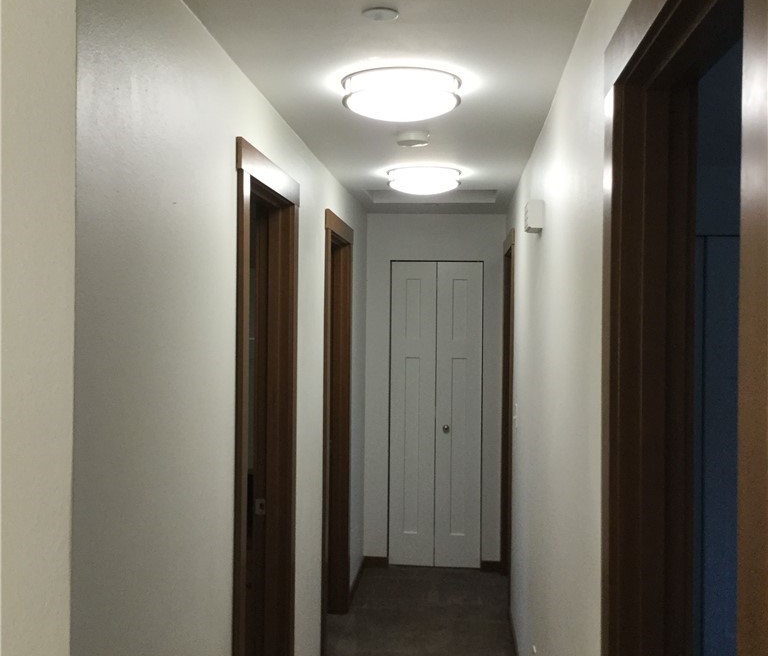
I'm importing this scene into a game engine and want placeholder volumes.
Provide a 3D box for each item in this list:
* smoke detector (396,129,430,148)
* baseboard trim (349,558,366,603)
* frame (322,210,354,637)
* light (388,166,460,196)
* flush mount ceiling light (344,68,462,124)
[{"bbox_3d":[0.114,-0.723,3.514,0.126,0.046,0.126,0,0,5],"label":"smoke detector"},{"bbox_3d":[-0.164,1.559,5.643,0.015,0.078,0.890,0,0,5],"label":"baseboard trim"},{"bbox_3d":[-0.296,0.528,4.719,0.145,2.156,1.010,0,0,5],"label":"frame"},{"bbox_3d":[0.197,-0.695,4.418,0.356,0.105,0.356,0,0,5],"label":"light"},{"bbox_3d":[0.054,-0.692,2.794,0.358,0.105,0.358,0,0,5],"label":"flush mount ceiling light"}]

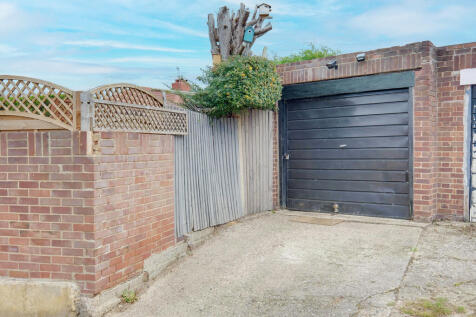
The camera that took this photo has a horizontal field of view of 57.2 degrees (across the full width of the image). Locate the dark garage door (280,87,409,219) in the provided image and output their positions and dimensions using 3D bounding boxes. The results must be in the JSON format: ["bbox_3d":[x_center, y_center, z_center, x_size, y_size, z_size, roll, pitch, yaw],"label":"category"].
[{"bbox_3d":[1.691,-0.193,7.178,2.280,2.220,0.250,0,1,37],"label":"dark garage door"}]

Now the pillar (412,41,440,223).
[{"bbox_3d":[2.805,-0.399,6.512,0.250,2.630,0.330,0,1,37],"label":"pillar"}]

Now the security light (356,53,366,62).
[{"bbox_3d":[1.953,-1.598,6.900,0.150,0.130,0.110,0,0,37],"label":"security light"}]

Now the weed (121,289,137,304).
[{"bbox_3d":[-1.072,1.351,4.270,0.130,0.120,0.140,0,1,21],"label":"weed"}]

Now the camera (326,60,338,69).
[{"bbox_3d":[1.553,-1.540,7.170,0.170,0.130,0.140,-2,2,-44],"label":"camera"}]

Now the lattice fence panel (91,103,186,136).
[{"bbox_3d":[-1.008,-0.418,4.859,0.050,0.290,1.760,0,1,21],"label":"lattice fence panel"}]

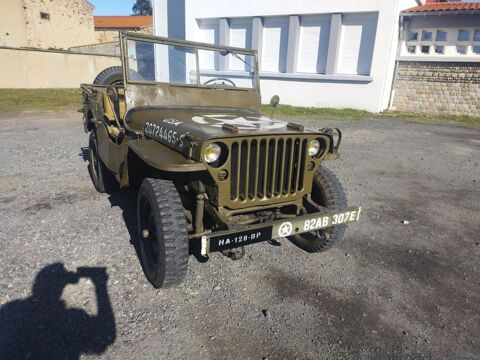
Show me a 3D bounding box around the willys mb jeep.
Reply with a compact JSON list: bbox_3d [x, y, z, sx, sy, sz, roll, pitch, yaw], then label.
[{"bbox_3d":[-0.519,-0.476,3.281,1.586,1.644,3.353,-5,18,-31],"label":"willys mb jeep"}]

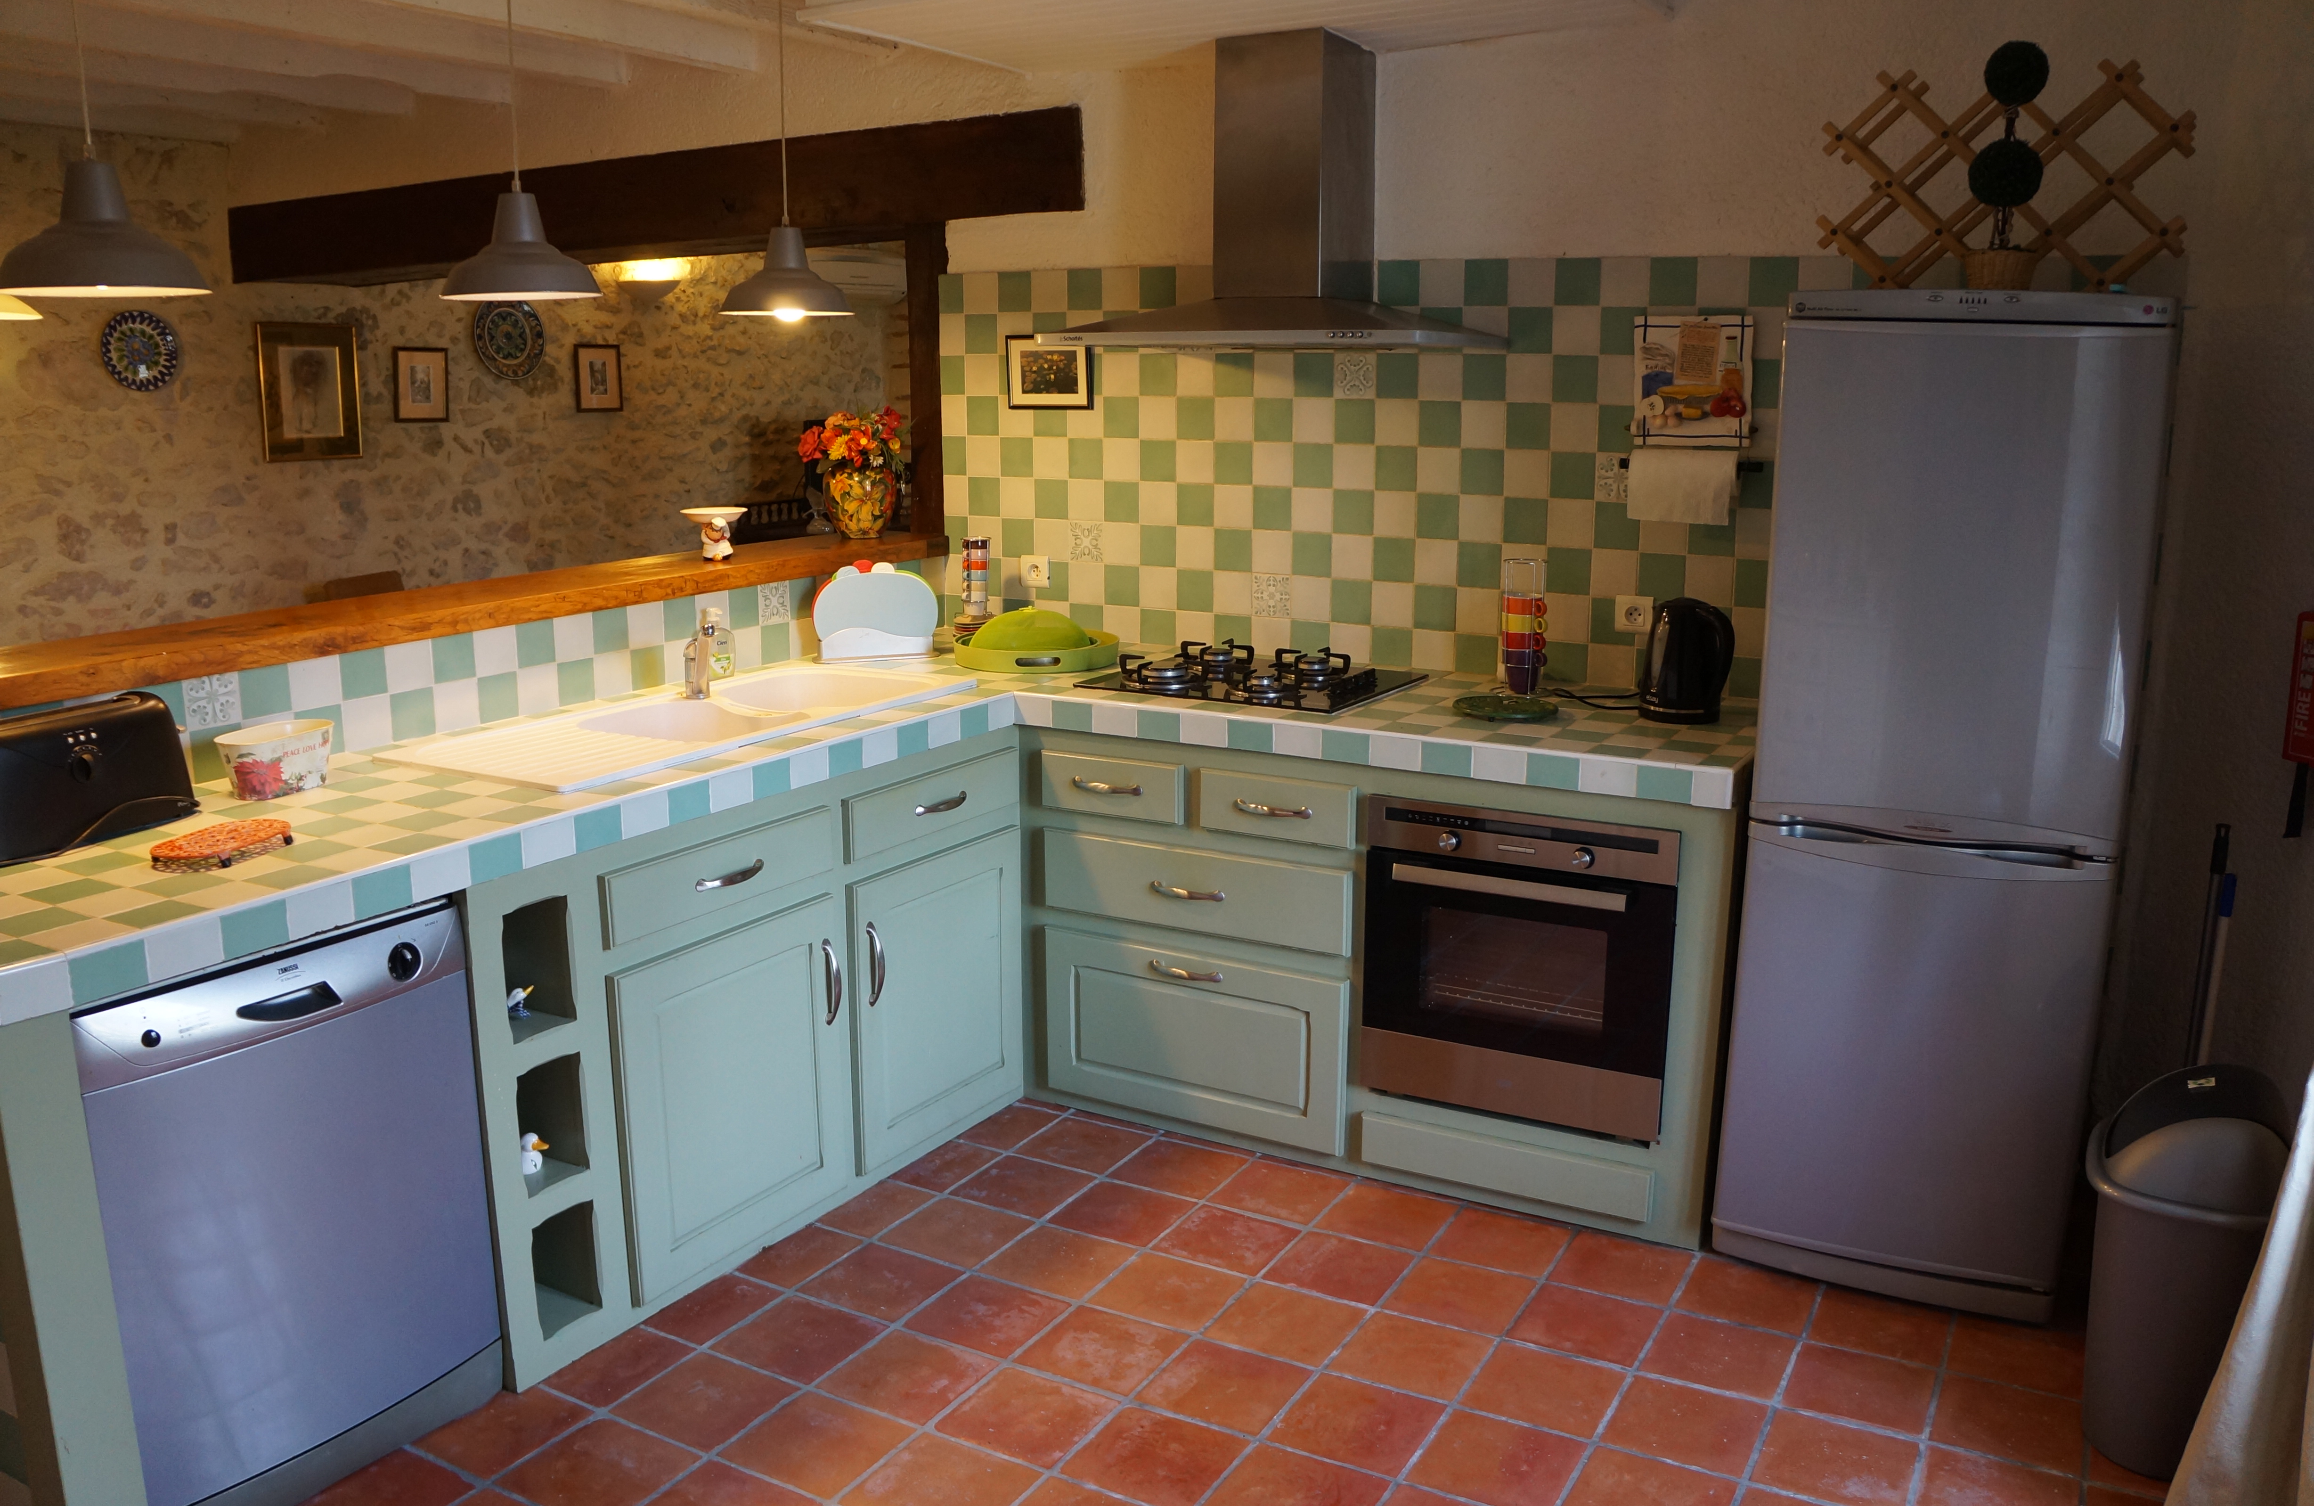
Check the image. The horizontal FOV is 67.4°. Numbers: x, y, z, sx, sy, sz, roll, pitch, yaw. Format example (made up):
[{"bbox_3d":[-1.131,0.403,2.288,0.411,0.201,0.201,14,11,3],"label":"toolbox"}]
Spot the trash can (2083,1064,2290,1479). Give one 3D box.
[{"bbox_3d":[1.476,0.739,2.503,0.300,0.610,0.240,7,13,29],"label":"trash can"}]

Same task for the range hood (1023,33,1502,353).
[{"bbox_3d":[0.250,-1.185,3.679,0.900,0.655,0.490,7,13,29],"label":"range hood"}]

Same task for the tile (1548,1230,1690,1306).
[{"bbox_3d":[0.828,0.933,3.117,0.216,0.015,0.216,7,13,28],"label":"tile"}]

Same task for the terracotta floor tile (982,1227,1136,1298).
[{"bbox_3d":[-0.172,0.910,3.081,0.208,0.015,0.208,7,14,28],"label":"terracotta floor tile"}]

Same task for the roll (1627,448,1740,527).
[{"bbox_3d":[1.044,-0.530,3.448,0.225,0.147,0.110,7,14,29],"label":"roll"}]

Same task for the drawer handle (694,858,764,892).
[{"bbox_3d":[-0.711,0.211,2.913,0.031,0.023,0.156,6,13,29],"label":"drawer handle"}]

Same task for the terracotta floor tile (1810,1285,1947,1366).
[{"bbox_3d":[1.204,0.964,2.900,0.216,0.015,0.216,7,13,28],"label":"terracotta floor tile"}]

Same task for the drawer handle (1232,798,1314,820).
[{"bbox_3d":[0.234,0.108,3.434,0.165,0.028,0.035,7,13,29],"label":"drawer handle"}]

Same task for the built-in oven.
[{"bbox_3d":[0.800,0.351,3.491,0.597,0.595,0.560,7,13,29],"label":"built-in oven"}]

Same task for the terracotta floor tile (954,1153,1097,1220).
[{"bbox_3d":[-0.262,0.859,3.404,0.212,0.017,0.209,6,13,29],"label":"terracotta floor tile"}]

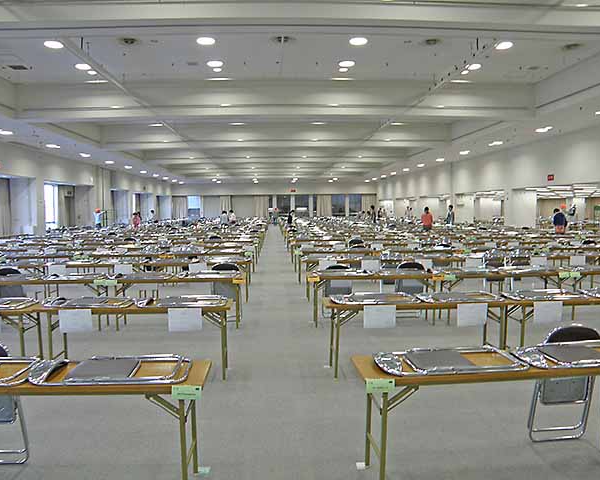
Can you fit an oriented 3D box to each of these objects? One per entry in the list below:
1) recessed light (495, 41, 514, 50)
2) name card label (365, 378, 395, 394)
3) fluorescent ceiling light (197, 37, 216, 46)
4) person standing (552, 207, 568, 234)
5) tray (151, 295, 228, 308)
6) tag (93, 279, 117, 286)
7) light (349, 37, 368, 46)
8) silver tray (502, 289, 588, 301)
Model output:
[{"bbox_3d":[4.039,-3.838,9.485,0.340,0.060,0.340,-1,4,-3],"label":"recessed light"},{"bbox_3d":[0.422,0.766,2.510,0.154,0.075,0.005,-1,4,-3],"label":"name card label"},{"bbox_3d":[-2.081,-4.418,10.697,0.380,0.080,0.380,0,4,-3],"label":"fluorescent ceiling light"},{"bbox_3d":[9.168,-0.269,16.918,0.500,1.640,0.360,0,4,-5],"label":"person standing"},{"bbox_3d":[-1.142,0.600,4.839,0.790,0.060,0.450,0,4,-3],"label":"tray"},{"bbox_3d":[-2.607,0.567,6.410,0.320,0.080,0.010,0,4,-3],"label":"tag"},{"bbox_3d":[1.137,-3.830,9.276,0.340,0.060,0.340,-1,4,-3],"label":"light"},{"bbox_3d":[2.587,0.581,5.128,0.830,0.060,0.440,0,4,-3],"label":"silver tray"}]

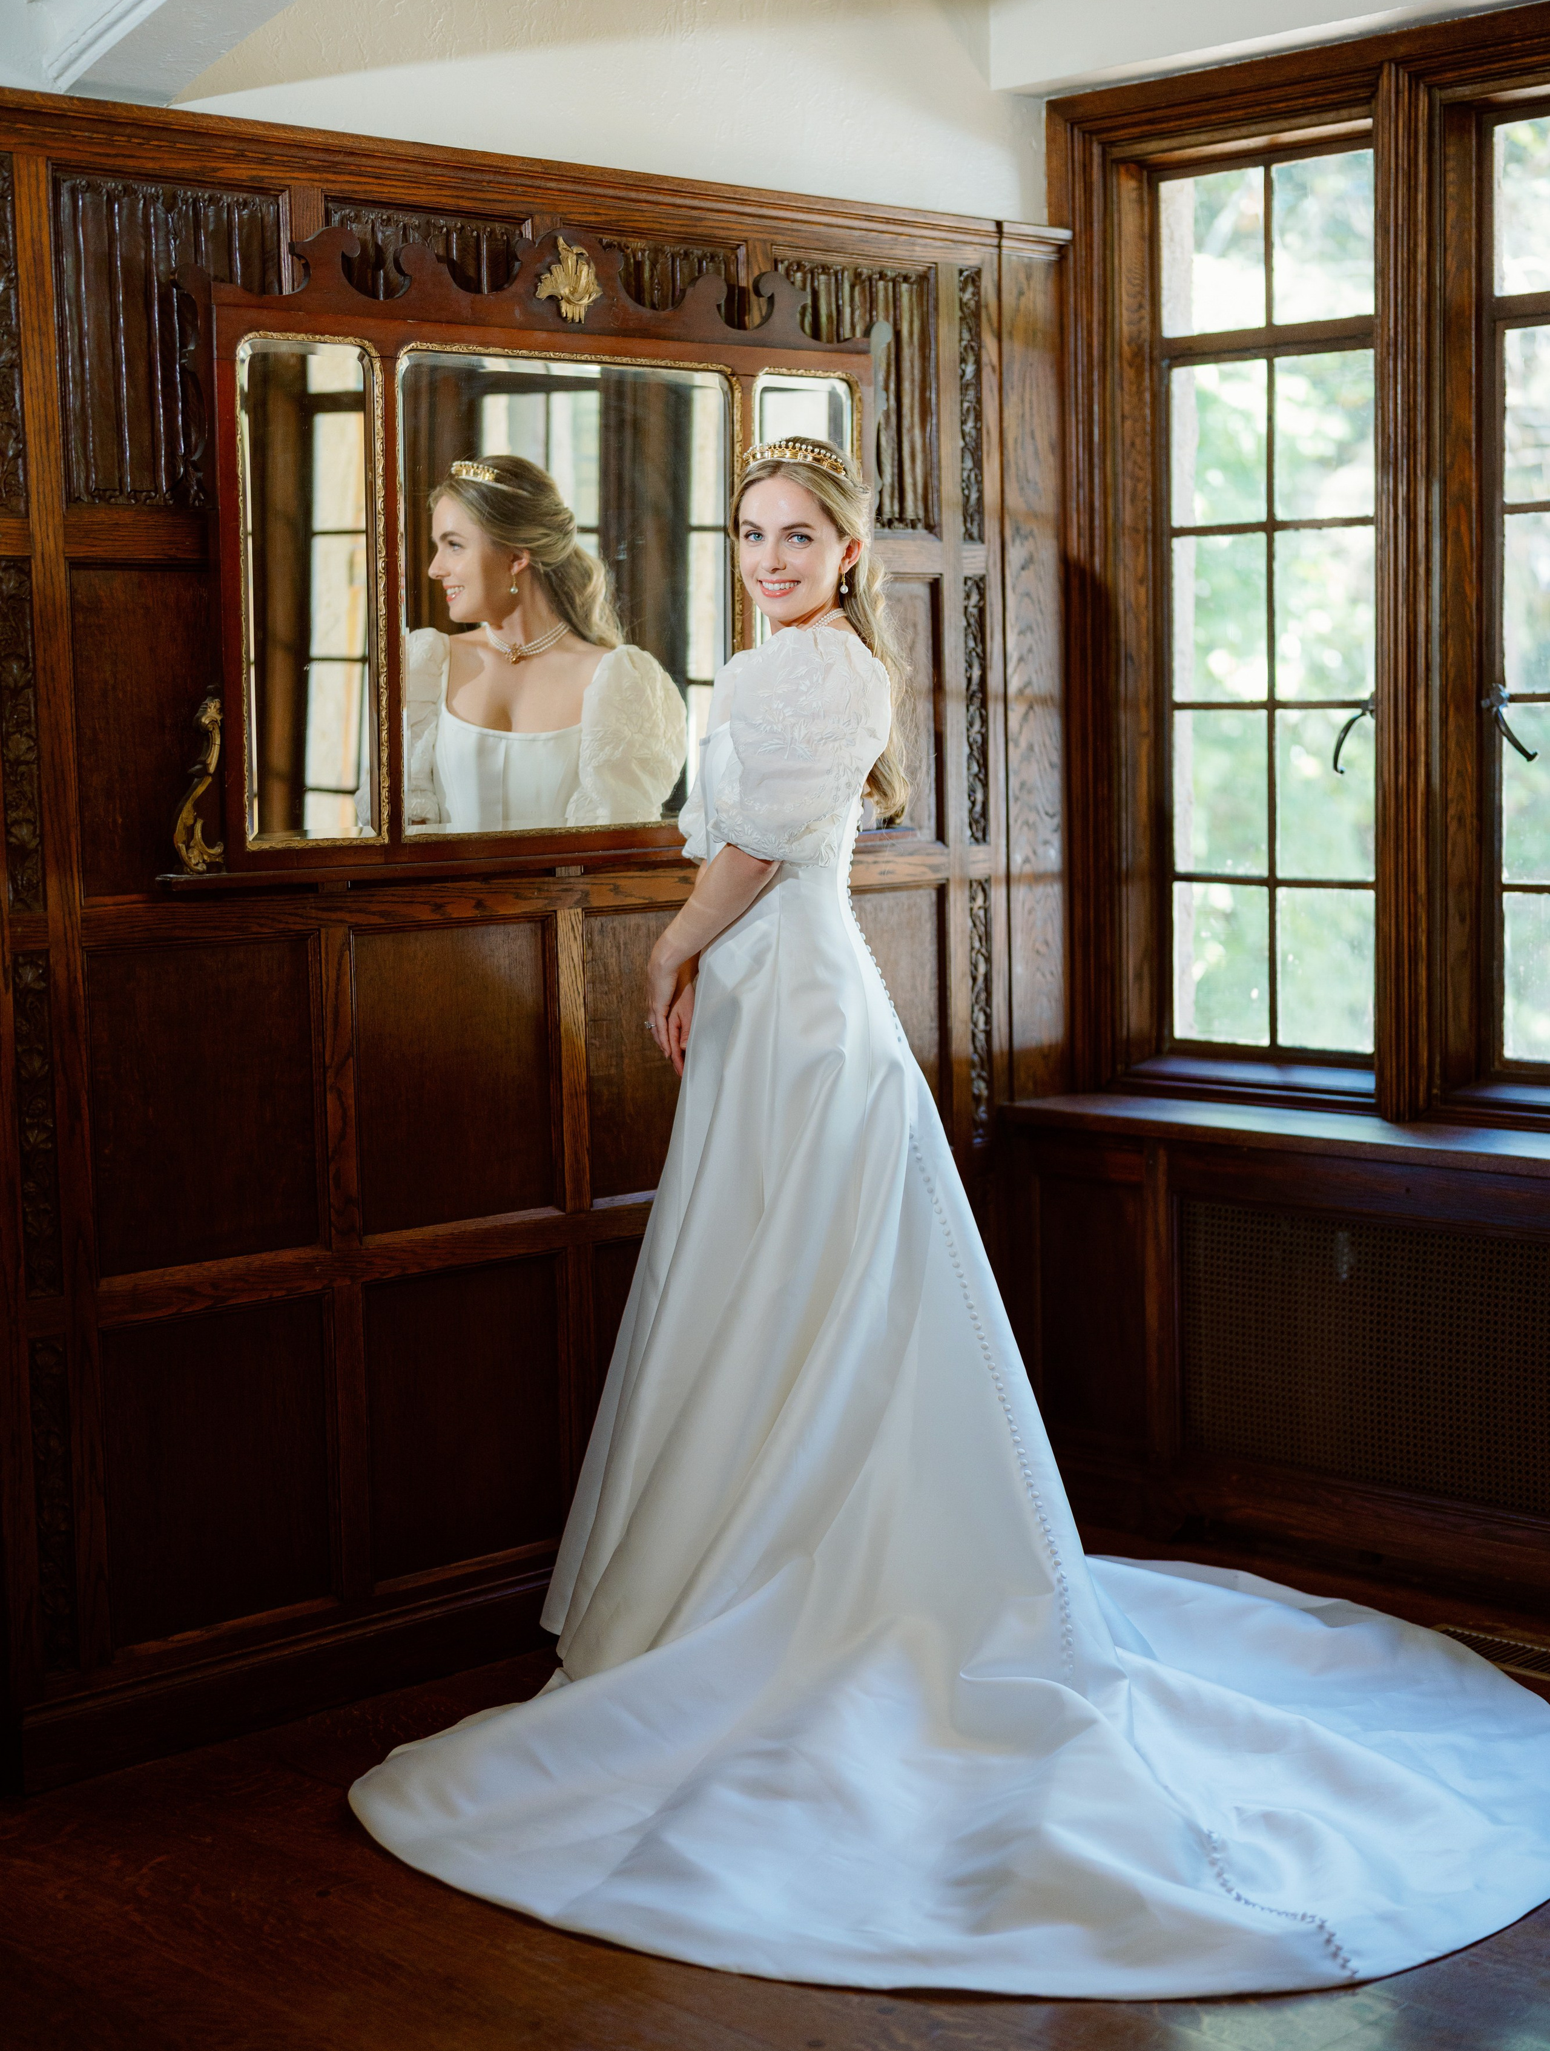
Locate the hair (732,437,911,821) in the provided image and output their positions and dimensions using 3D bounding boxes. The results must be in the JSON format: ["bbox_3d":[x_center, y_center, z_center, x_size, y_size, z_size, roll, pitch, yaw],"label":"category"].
[{"bbox_3d":[0.058,-0.537,4.360,0.205,0.510,0.285,0,6,15],"label":"hair"}]

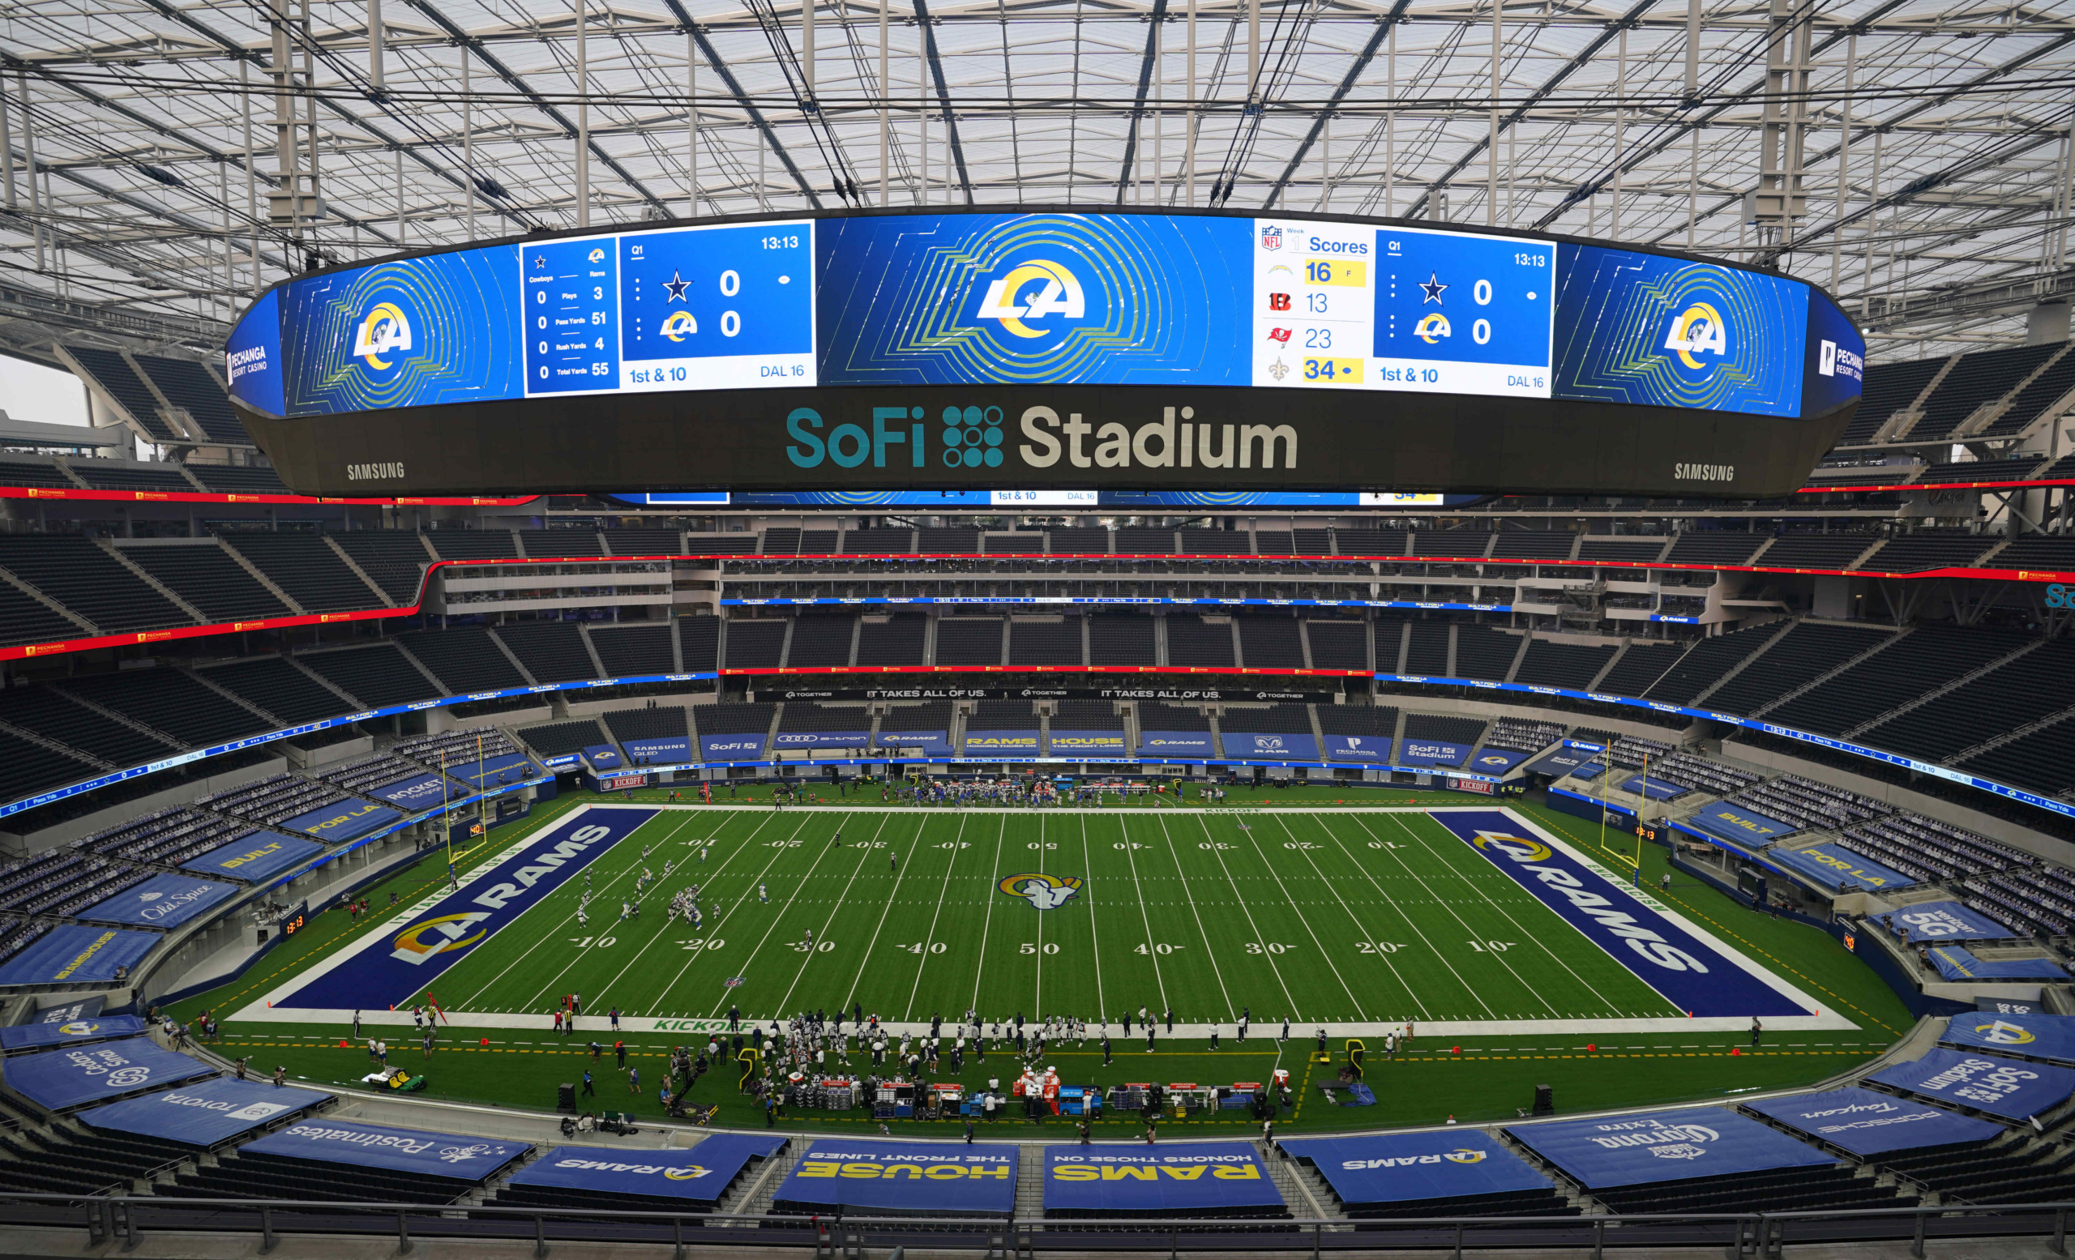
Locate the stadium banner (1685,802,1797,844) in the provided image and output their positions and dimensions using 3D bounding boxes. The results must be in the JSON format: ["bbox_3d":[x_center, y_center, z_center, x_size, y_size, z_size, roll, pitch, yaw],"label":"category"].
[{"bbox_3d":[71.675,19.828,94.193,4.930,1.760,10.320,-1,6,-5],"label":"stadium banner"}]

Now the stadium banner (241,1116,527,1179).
[{"bbox_3d":[-31.370,25.100,44.530,13.170,0.350,4.490,1,-11,9],"label":"stadium banner"}]

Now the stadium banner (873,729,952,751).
[{"bbox_3d":[-17.570,16.370,133.900,12.200,0.350,7.290,2,21,3],"label":"stadium banner"}]

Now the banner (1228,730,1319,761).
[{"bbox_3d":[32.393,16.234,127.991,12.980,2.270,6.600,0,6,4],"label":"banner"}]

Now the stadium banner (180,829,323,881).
[{"bbox_3d":[-70.730,20.600,83.710,6.030,0.350,9.340,14,5,-5],"label":"stadium banner"}]

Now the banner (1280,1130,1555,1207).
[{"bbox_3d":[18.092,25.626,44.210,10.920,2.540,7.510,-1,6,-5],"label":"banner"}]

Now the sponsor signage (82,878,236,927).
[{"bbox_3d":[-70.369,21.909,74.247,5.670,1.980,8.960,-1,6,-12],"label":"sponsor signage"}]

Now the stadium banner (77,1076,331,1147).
[{"bbox_3d":[-42.600,24.970,47.990,8.650,0.350,7.110,2,-10,14],"label":"stadium banner"}]

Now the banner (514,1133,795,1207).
[{"bbox_3d":[-18.280,25.470,43.650,11.230,0.350,7.320,2,-10,-1],"label":"banner"}]

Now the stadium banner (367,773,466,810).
[{"bbox_3d":[-69.780,18.480,104.710,6.380,0.350,8.460,15,8,9],"label":"stadium banner"}]

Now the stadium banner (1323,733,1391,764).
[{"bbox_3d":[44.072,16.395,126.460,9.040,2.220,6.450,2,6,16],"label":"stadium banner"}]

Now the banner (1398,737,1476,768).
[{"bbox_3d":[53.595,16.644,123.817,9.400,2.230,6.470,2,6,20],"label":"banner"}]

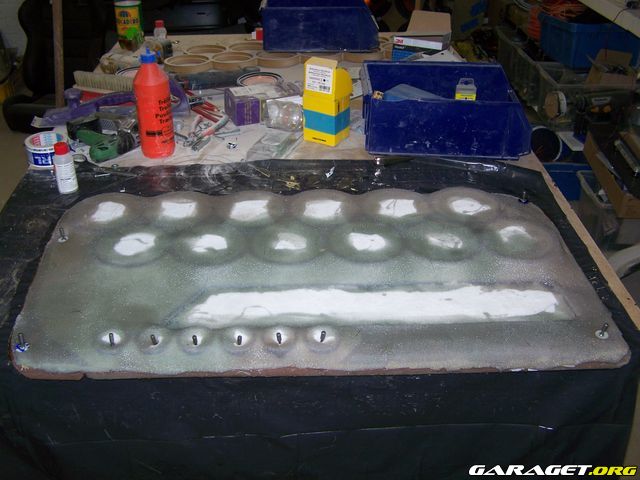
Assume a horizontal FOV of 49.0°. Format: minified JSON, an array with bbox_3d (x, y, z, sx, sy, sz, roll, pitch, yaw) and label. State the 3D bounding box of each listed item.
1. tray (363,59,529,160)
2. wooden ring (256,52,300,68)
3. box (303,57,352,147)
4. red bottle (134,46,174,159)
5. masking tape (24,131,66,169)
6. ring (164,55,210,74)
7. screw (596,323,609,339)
[{"bbox_3d":[0.311,-0.324,1.742,0.405,0.150,0.250,2,32,4],"label":"tray"},{"bbox_3d":[-0.137,-0.599,2.309,0.145,0.023,0.145,0,32,0],"label":"wooden ring"},{"bbox_3d":[0.019,-0.343,1.726,0.086,0.200,0.075,16,35,24],"label":"box"},{"bbox_3d":[-0.394,-0.322,1.643,0.081,0.252,0.081,-20,37,-29],"label":"red bottle"},{"bbox_3d":[-0.645,-0.212,1.658,0.098,0.049,0.098,0,32,0],"label":"masking tape"},{"bbox_3d":[-0.427,-0.565,2.254,0.145,0.023,0.145,0,32,0],"label":"ring"},{"bbox_3d":[0.436,0.137,1.079,0.017,0.022,0.017,0,32,0],"label":"screw"}]

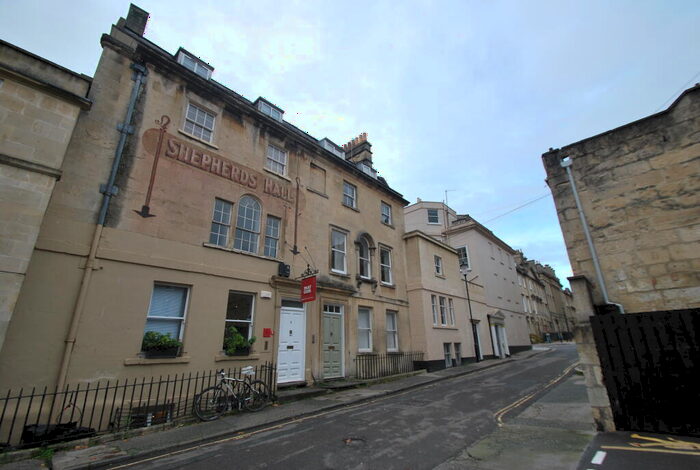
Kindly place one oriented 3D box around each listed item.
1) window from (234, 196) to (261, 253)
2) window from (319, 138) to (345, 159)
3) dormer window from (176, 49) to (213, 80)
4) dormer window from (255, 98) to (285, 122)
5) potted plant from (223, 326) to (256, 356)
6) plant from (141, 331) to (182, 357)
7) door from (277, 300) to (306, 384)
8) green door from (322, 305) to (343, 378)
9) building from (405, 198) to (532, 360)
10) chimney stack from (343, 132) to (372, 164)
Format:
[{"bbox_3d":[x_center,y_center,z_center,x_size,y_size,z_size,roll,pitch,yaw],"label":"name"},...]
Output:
[{"bbox_3d":[-3.202,-0.392,9.306,0.150,1.919,0.820,-17,-24,40],"label":"window"},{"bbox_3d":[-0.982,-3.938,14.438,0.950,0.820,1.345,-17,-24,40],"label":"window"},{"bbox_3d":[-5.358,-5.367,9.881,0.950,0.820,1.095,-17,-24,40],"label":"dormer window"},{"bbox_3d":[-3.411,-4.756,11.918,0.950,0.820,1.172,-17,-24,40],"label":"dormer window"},{"bbox_3d":[-2.995,2.915,8.061,0.300,0.696,0.824,-17,-24,40],"label":"potted plant"},{"bbox_3d":[-4.300,2.507,6.696,0.300,0.600,0.800,-17,-24,40],"label":"plant"},{"bbox_3d":[-1.840,3.429,9.514,0.120,2.501,1.066,-17,-24,40],"label":"door"},{"bbox_3d":[-0.598,3.885,10.789,0.120,2.534,1.050,-17,-24,40],"label":"green door"},{"bbox_3d":[7.325,4.027,24.623,8.000,11.500,19.700,-17,-24,40],"label":"building"},{"bbox_3d":[0.398,-5.314,19.664,2.300,2.300,0.693,-17,-24,40],"label":"chimney stack"}]

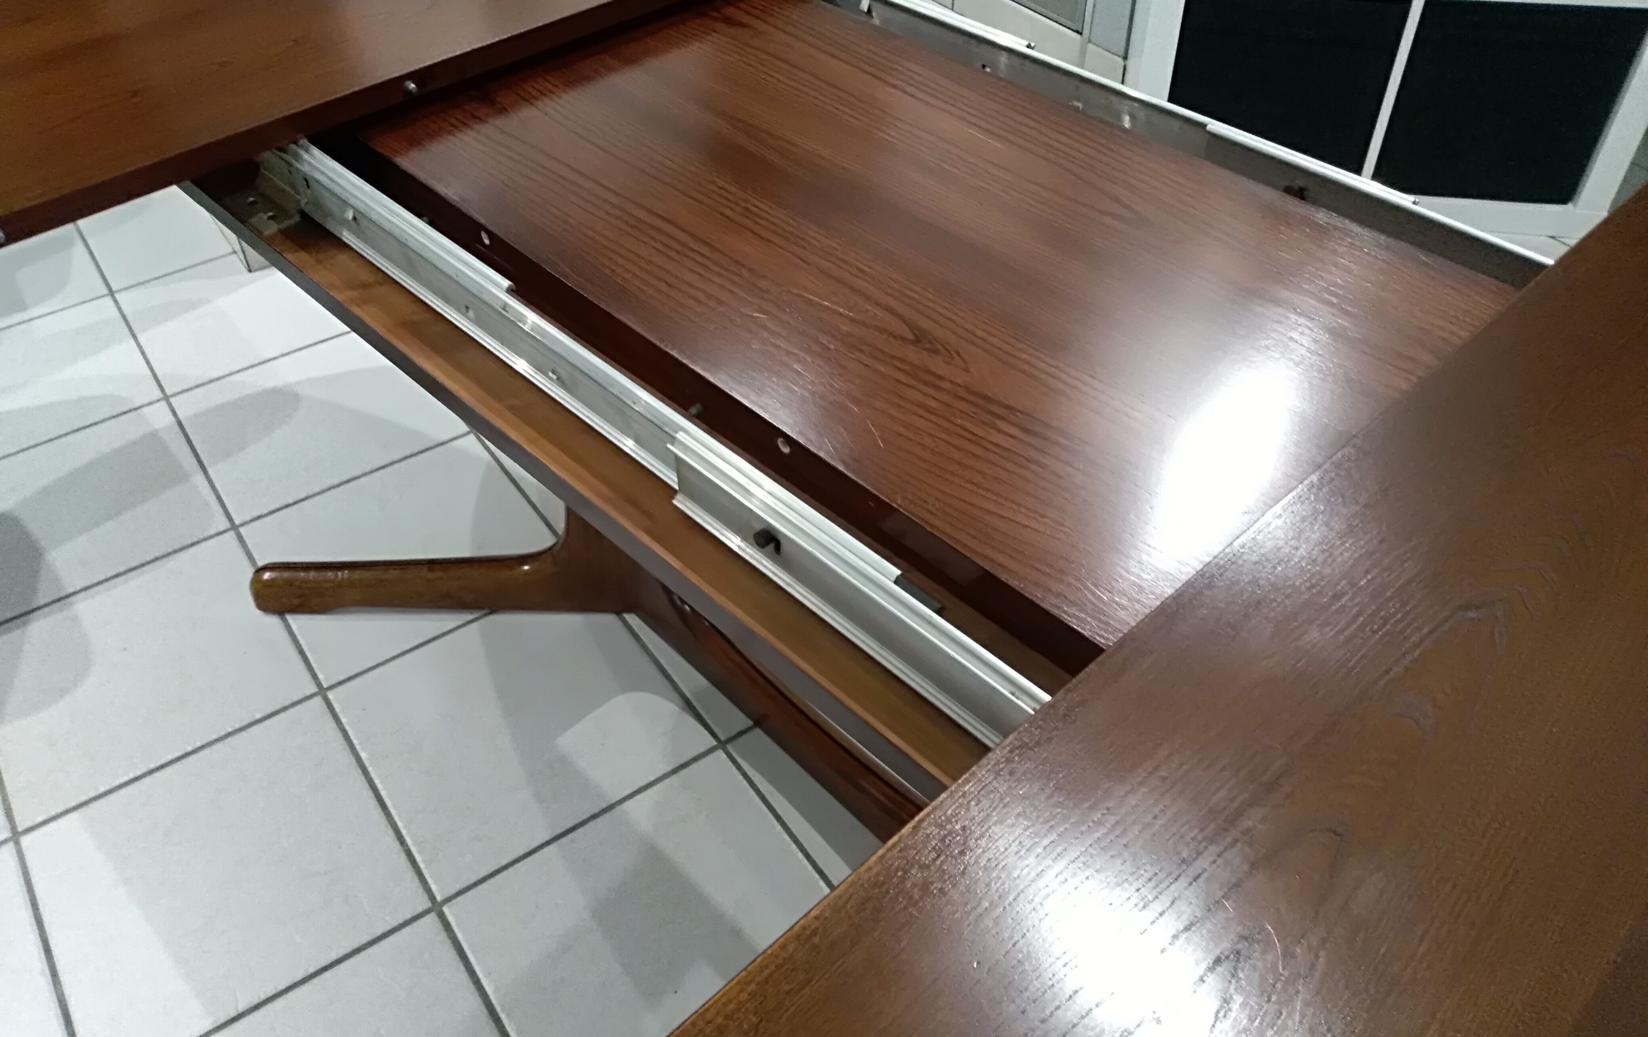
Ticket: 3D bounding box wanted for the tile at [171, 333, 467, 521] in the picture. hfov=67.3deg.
[{"bbox_3d":[-0.734,-0.148,1.801,0.327,0.010,0.326,-27,50,-24],"label":"tile"}]

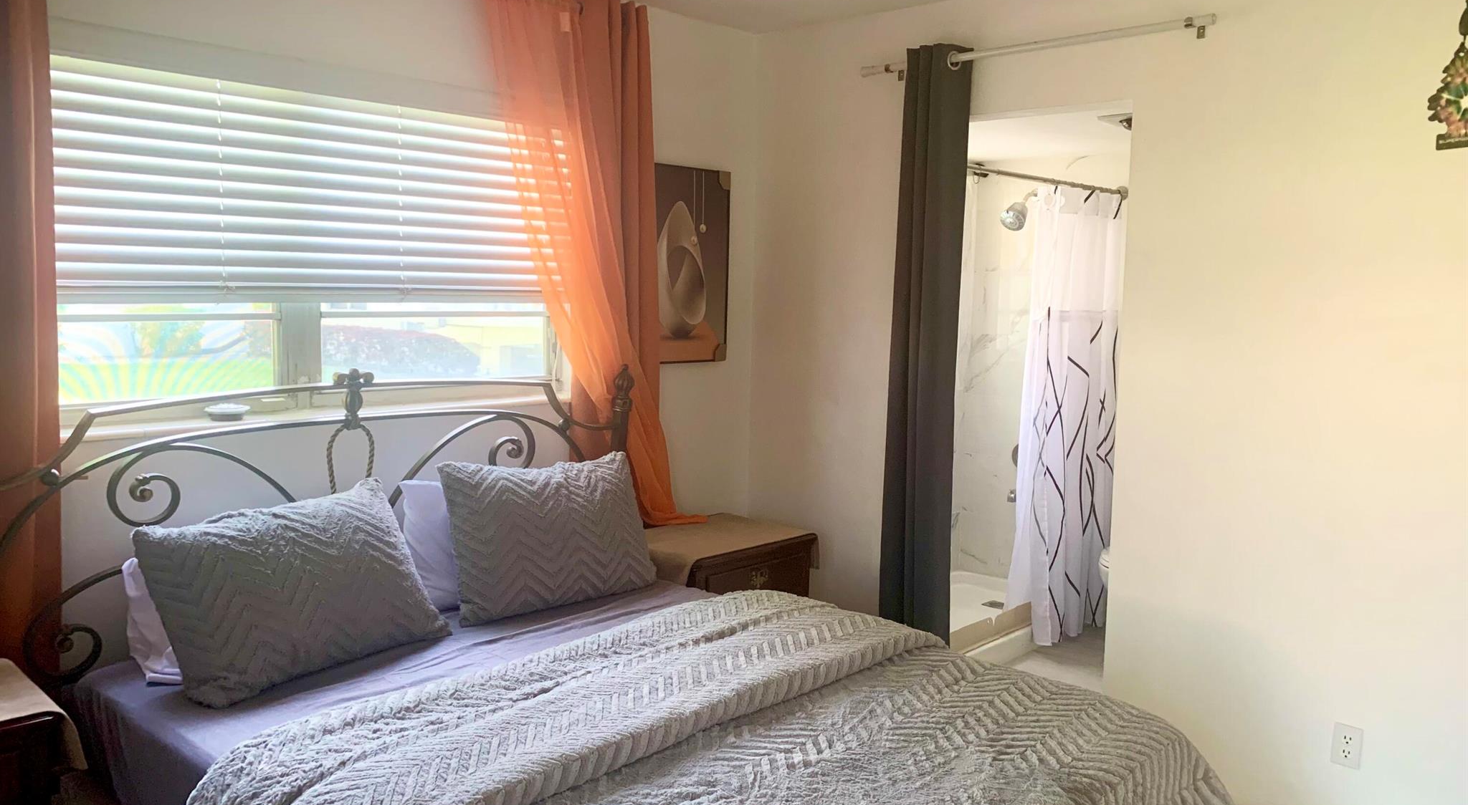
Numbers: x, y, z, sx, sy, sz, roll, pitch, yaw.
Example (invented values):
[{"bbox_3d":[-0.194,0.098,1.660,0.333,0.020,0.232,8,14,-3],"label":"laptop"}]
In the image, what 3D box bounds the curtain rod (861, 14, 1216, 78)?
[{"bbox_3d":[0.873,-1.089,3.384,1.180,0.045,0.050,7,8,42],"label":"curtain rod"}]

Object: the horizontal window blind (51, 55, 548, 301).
[{"bbox_3d":[-1.095,-0.559,3.011,0.060,0.575,1.650,7,8,42],"label":"horizontal window blind"}]

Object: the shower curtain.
[{"bbox_3d":[1.457,0.045,4.689,0.230,1.875,0.800,7,8,42],"label":"shower curtain"}]

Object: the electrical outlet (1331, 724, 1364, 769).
[{"bbox_3d":[1.645,0.925,2.958,0.069,0.111,0.009,7,8,42],"label":"electrical outlet"}]

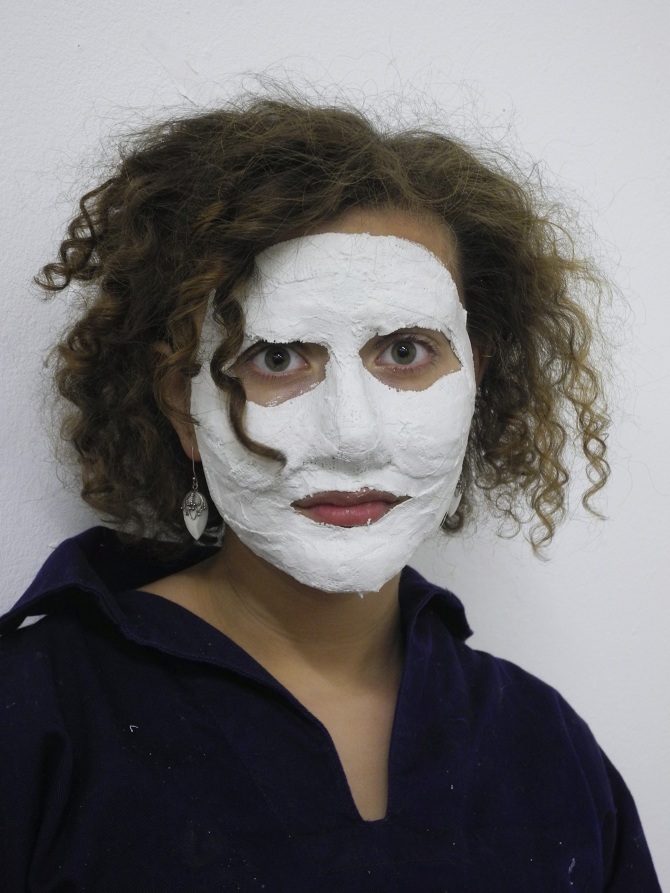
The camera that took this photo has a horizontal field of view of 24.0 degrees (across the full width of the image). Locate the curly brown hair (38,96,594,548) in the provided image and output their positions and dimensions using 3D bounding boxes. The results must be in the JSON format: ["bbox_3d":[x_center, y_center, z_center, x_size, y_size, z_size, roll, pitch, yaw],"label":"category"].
[{"bbox_3d":[-0.006,-0.065,0.832,0.300,0.240,0.220,-3,0,-12],"label":"curly brown hair"}]

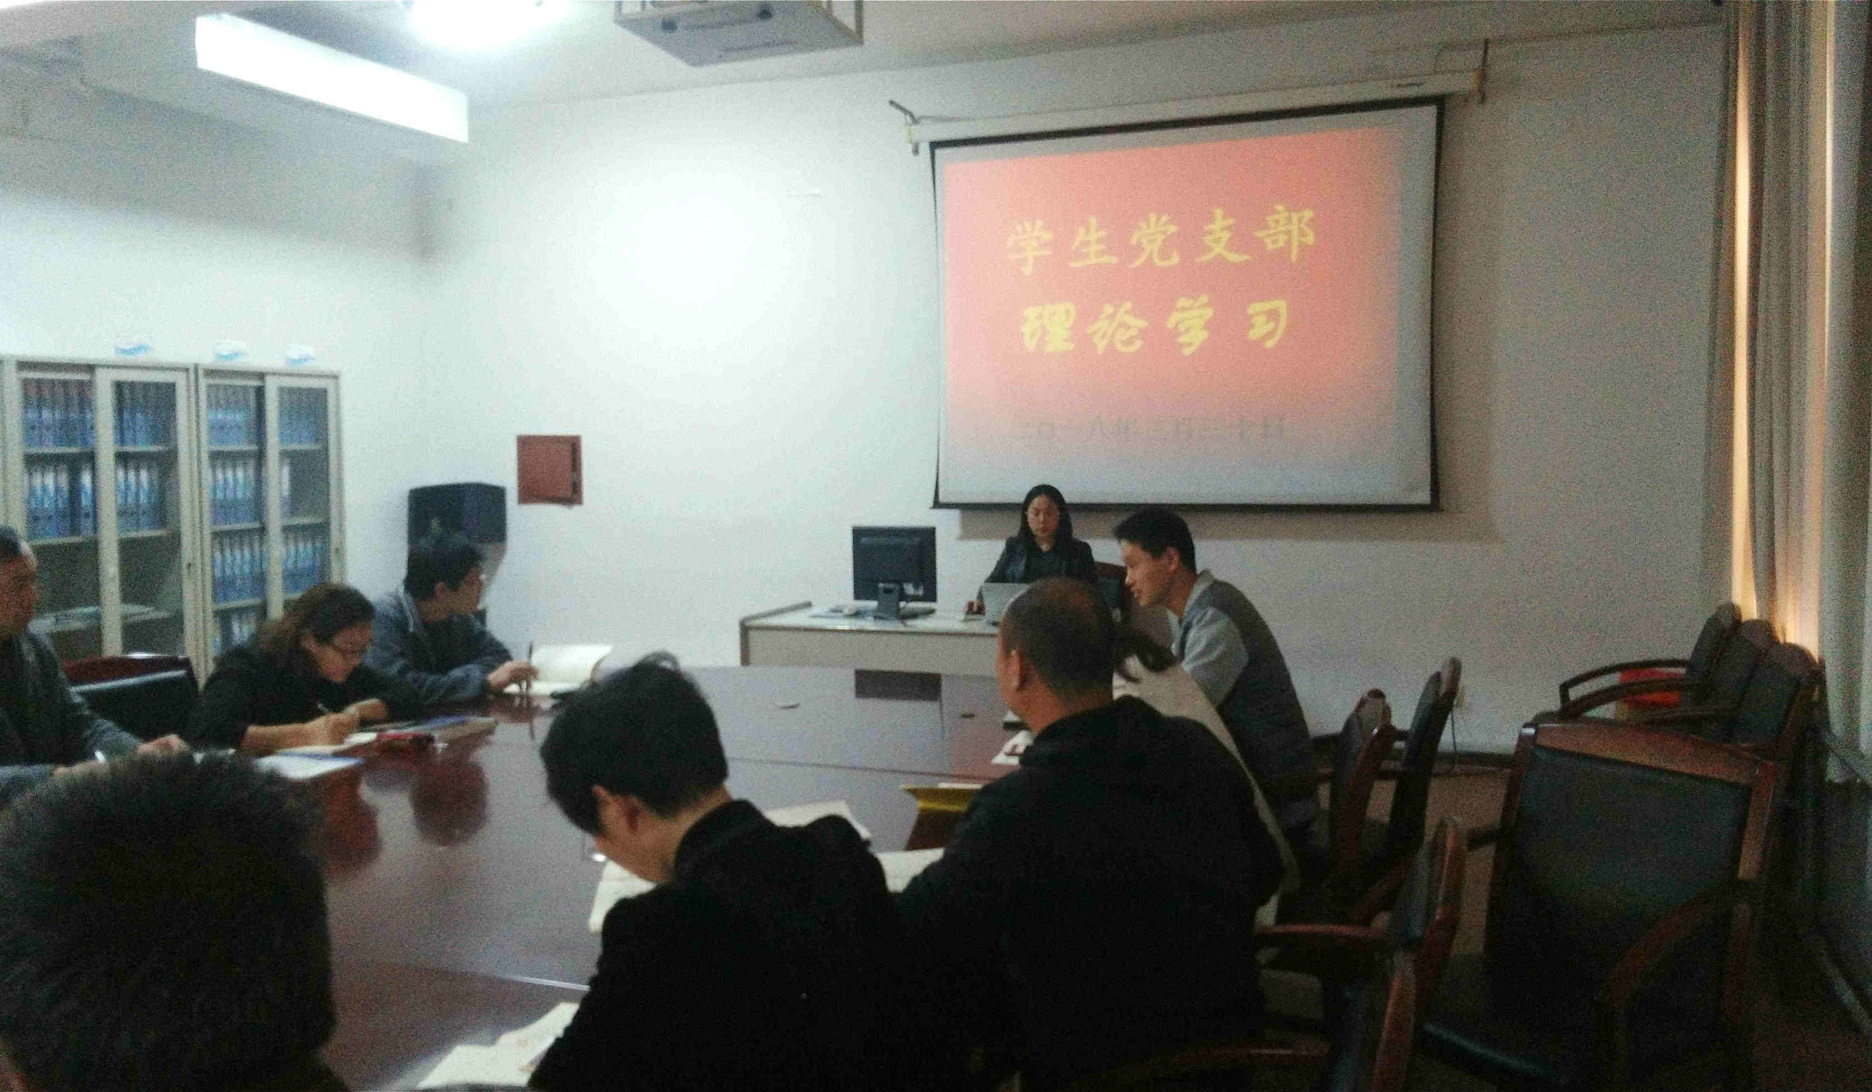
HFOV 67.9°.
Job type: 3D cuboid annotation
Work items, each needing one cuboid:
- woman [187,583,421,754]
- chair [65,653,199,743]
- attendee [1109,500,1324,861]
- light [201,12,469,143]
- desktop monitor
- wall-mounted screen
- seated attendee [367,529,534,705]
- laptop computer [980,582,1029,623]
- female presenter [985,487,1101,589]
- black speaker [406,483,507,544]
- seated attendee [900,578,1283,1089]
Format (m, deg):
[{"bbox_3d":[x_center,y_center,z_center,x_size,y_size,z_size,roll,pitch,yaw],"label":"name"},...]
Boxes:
[{"bbox_3d":[-1.749,0.660,3.780,0.740,1.170,0.530,1,5,16],"label":"woman"},{"bbox_3d":[-1.957,0.795,3.636,0.600,0.930,0.570,1,5,21],"label":"chair"},{"bbox_3d":[0.770,0.567,3.689,0.740,1.310,0.490,1,5,23],"label":"attendee"},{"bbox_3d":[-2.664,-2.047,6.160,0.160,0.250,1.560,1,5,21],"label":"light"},{"bbox_3d":[-0.165,0.119,5.745,0.375,0.370,0.180,1,5,21],"label":"desktop monitor"},{"bbox_3d":[1.088,-1.060,6.448,2.378,1.788,0.050,1,5,21],"label":"wall-mounted screen"},{"bbox_3d":[-1.570,0.571,4.349,0.720,1.250,0.520,0,5,13],"label":"seated attendee"},{"bbox_3d":[0.376,0.213,5.651,0.340,0.185,0.260,1,5,21],"label":"laptop computer"},{"bbox_3d":[0.441,0.393,6.050,0.500,1.280,0.680,2,5,26],"label":"female presenter"},{"bbox_3d":[-2.591,-0.135,7.556,0.430,0.370,0.320,1,5,21],"label":"black speaker"},{"bbox_3d":[0.265,0.695,2.443,0.740,1.270,0.550,3,6,38],"label":"seated attendee"}]

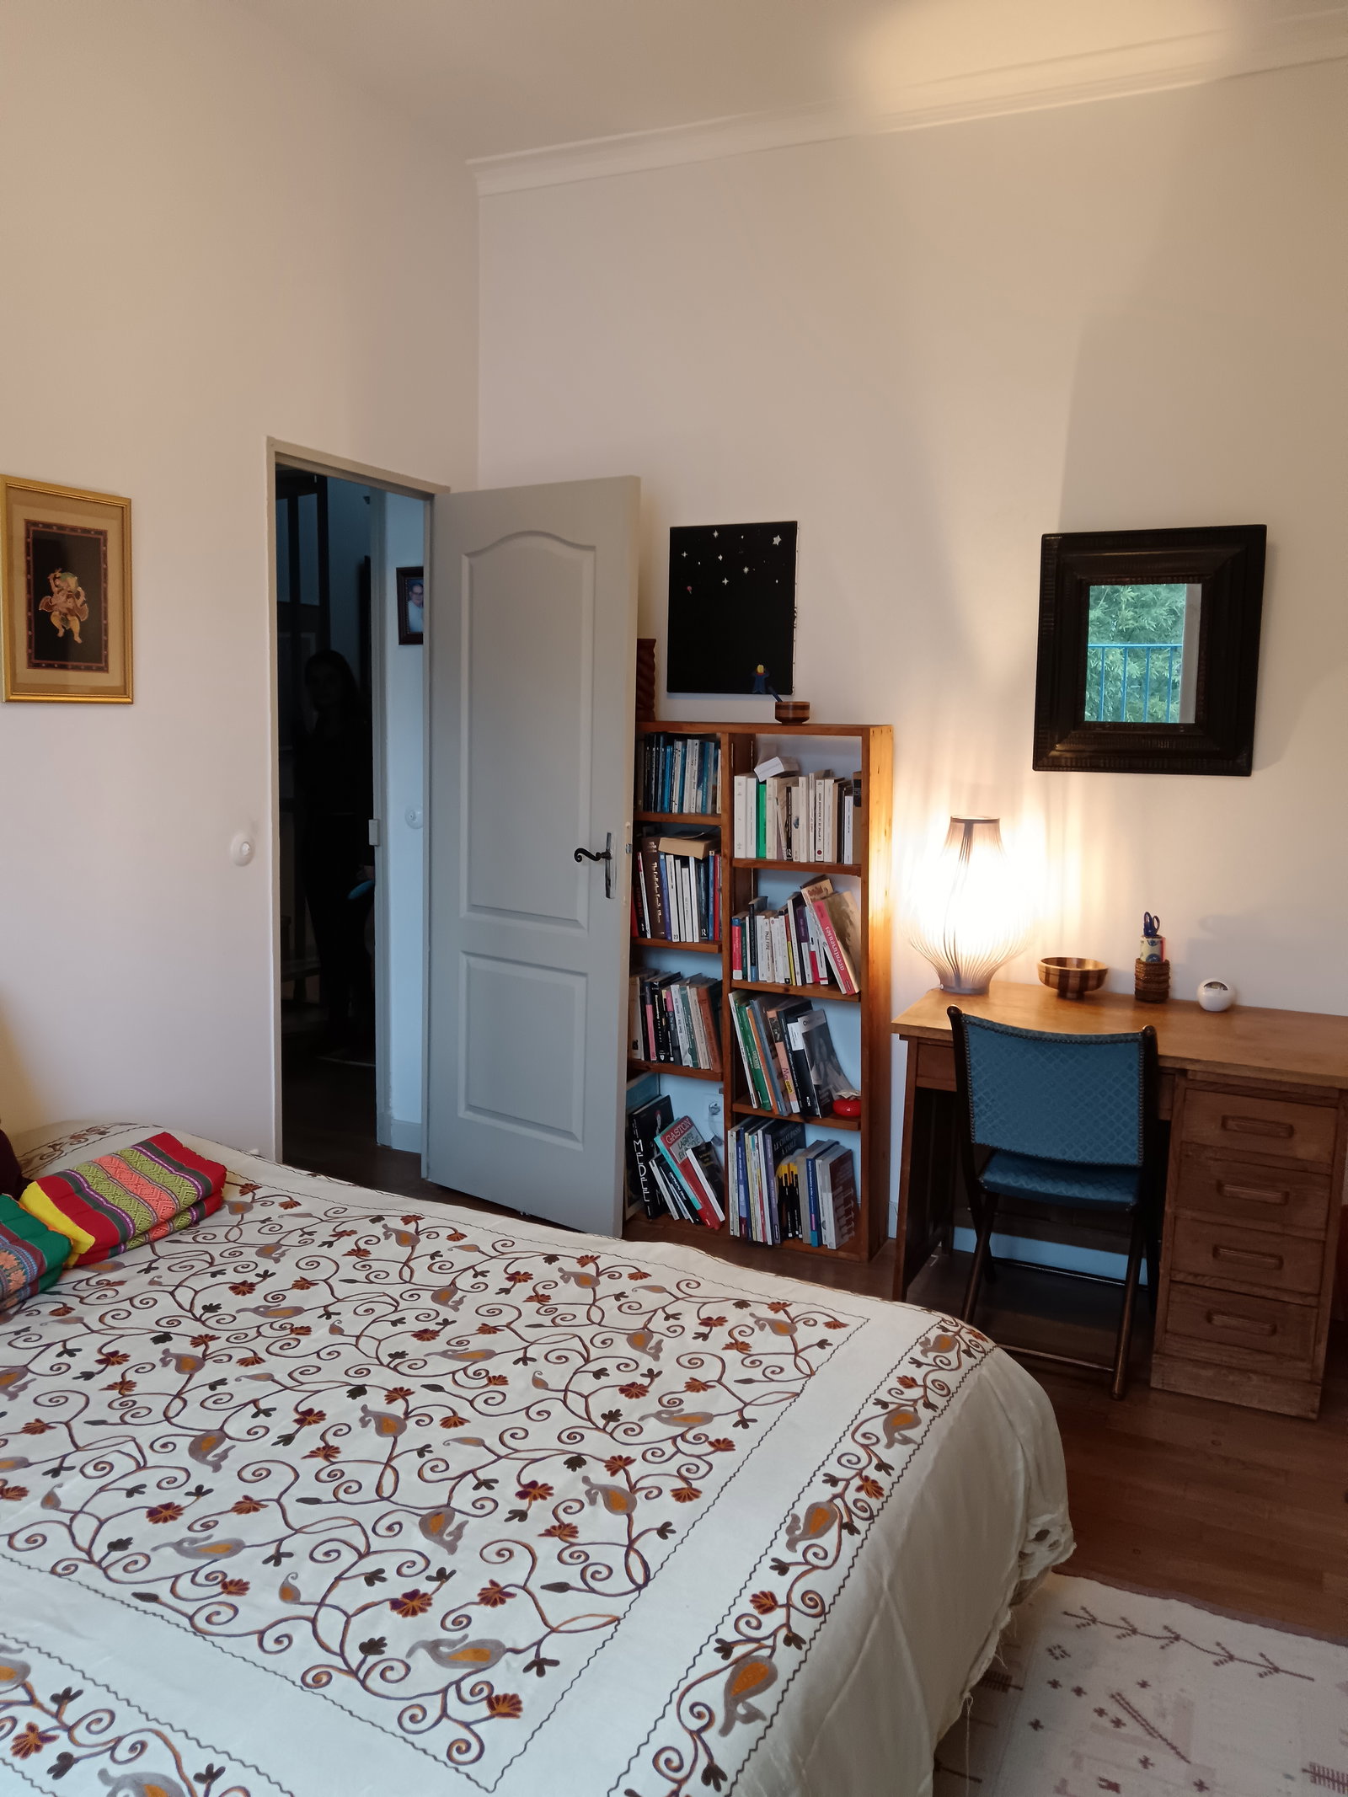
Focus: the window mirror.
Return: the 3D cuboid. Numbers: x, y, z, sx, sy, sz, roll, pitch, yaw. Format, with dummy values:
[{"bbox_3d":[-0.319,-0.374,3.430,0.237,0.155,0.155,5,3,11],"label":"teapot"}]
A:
[{"bbox_3d":[1.168,-0.607,3.471,0.520,0.595,0.060,4,7,23],"label":"window mirror"}]

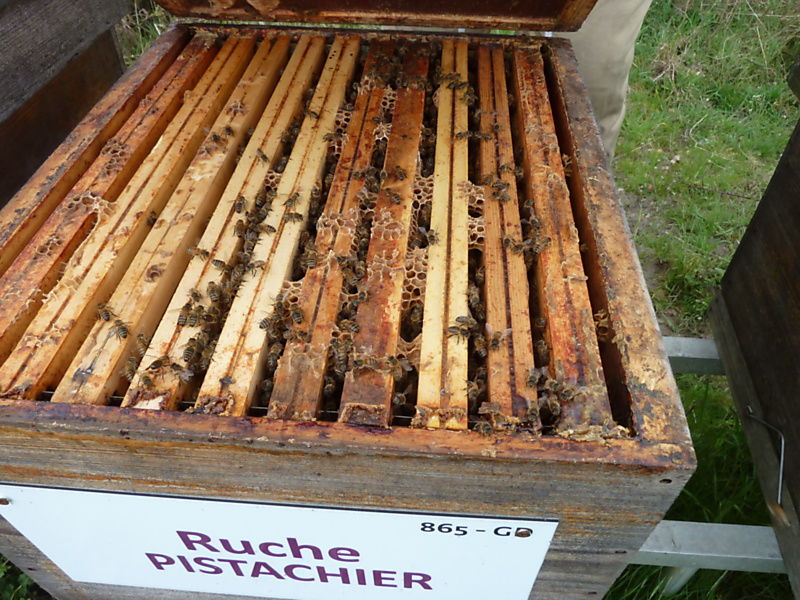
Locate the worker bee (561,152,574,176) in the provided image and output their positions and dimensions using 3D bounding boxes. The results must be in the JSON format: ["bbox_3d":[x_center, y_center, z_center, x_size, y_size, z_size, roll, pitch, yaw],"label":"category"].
[{"bbox_3d":[0.134,-0.108,0.463,0.006,0.015,0.007,-5,5,8],"label":"worker bee"}]

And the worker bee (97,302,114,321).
[{"bbox_3d":[-0.178,0.008,0.348,0.007,0.005,0.013,-27,52,-23],"label":"worker bee"}]

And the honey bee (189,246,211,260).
[{"bbox_3d":[-0.133,-0.030,0.382,0.014,0.005,0.007,12,48,11],"label":"honey bee"}]

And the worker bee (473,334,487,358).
[{"bbox_3d":[0.047,0.027,0.339,0.007,0.005,0.013,-7,67,-1],"label":"worker bee"}]

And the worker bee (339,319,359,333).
[{"bbox_3d":[-0.030,0.015,0.340,0.013,0.005,0.007,16,49,15],"label":"worker bee"}]

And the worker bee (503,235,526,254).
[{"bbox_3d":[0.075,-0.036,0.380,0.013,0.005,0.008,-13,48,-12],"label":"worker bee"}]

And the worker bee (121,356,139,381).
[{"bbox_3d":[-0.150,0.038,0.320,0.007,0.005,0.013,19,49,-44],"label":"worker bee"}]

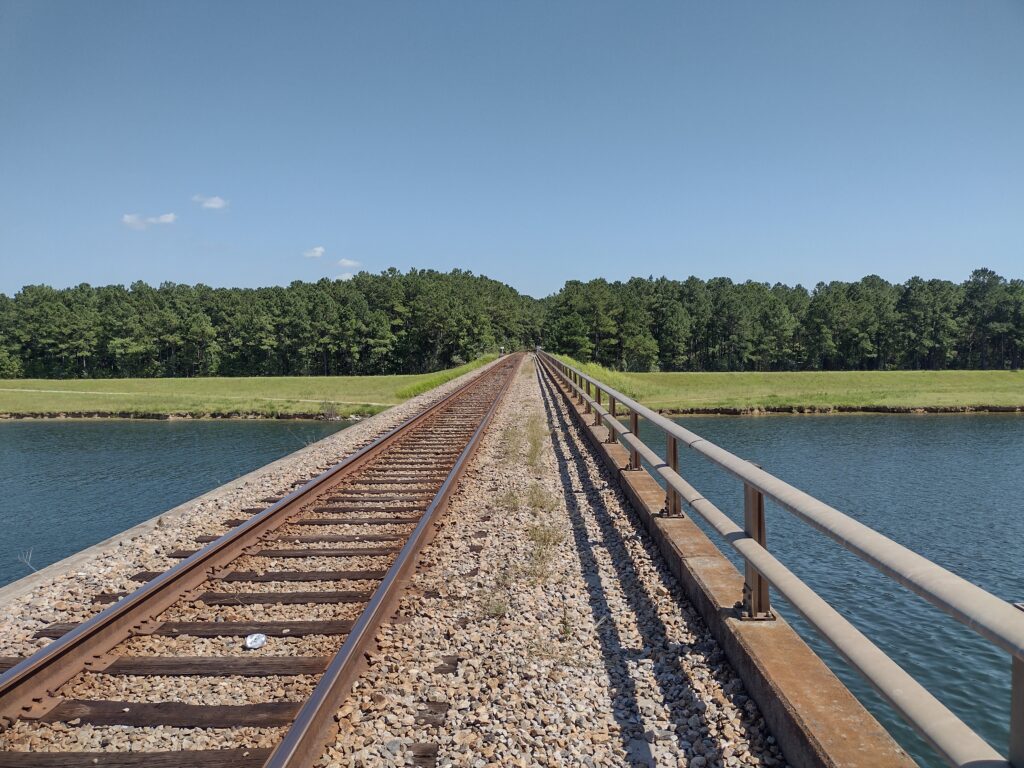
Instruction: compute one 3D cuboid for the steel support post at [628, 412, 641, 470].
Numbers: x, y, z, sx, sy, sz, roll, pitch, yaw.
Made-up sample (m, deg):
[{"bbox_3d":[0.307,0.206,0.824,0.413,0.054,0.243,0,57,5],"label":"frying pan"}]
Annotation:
[{"bbox_3d":[1.473,0.629,9.605,0.150,0.810,0.140,-1,3,1],"label":"steel support post"}]

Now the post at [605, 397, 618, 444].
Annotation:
[{"bbox_3d":[1.521,0.501,12.131,0.150,0.810,0.140,-1,3,1],"label":"post"}]

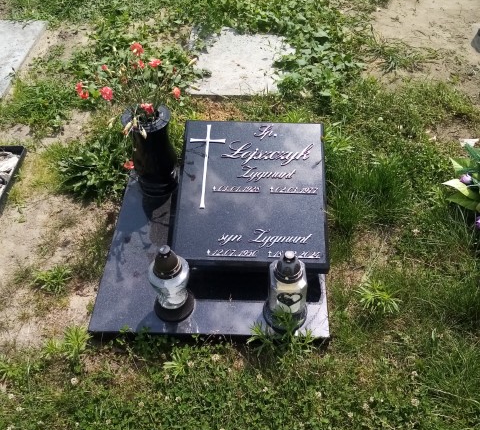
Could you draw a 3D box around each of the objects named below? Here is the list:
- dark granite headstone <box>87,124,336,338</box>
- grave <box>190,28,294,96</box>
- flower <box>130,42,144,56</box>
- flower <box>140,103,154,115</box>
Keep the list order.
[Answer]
[{"bbox_3d":[-0.087,0.024,1.694,0.763,0.313,0.769,1,48,2],"label":"dark granite headstone"},{"bbox_3d":[0.032,-0.864,2.731,0.623,0.076,0.745,1,48,2],"label":"grave"},{"bbox_3d":[-0.325,-0.529,1.526,0.040,0.038,0.040,1,48,2],"label":"flower"},{"bbox_3d":[-0.321,-0.366,1.666,0.041,0.038,0.041,1,48,2],"label":"flower"}]

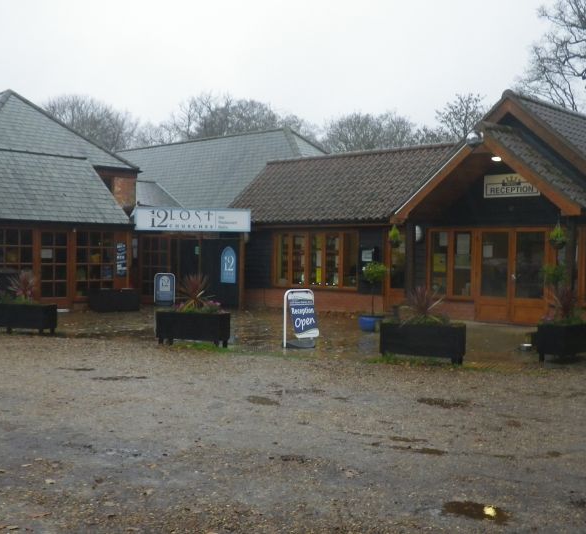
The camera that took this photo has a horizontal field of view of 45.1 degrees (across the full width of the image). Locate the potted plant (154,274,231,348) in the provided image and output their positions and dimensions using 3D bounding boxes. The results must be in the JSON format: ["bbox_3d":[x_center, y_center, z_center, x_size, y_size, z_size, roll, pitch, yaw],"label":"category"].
[{"bbox_3d":[-1.698,0.713,12.050,1.100,1.190,0.500,1,1,15],"label":"potted plant"}]

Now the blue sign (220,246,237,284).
[{"bbox_3d":[-1.898,-0.059,20.604,0.620,1.080,0.040,2,2,42],"label":"blue sign"}]

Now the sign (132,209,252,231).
[{"bbox_3d":[-2.920,-1.370,20.600,3.380,0.670,0.140,1,1,-7],"label":"sign"}]

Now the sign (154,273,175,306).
[{"bbox_3d":[-3.900,0.685,21.400,0.620,1.040,0.450,1,1,-7],"label":"sign"}]

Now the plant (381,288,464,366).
[{"bbox_3d":[2.000,0.860,10.803,1.170,1.090,0.500,2,1,25],"label":"plant"}]

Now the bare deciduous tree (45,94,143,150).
[{"bbox_3d":[-15.203,-6.740,54.858,8.600,13.600,8.600,1,1,0],"label":"bare deciduous tree"}]

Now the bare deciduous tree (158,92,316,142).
[{"bbox_3d":[-4.201,-6.739,54.858,12.500,14.000,10.000,1,1,0],"label":"bare deciduous tree"}]

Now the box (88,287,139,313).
[{"bbox_3d":[-5.020,0.950,20.000,1.200,0.640,0.560,0,1,-28],"label":"box"}]

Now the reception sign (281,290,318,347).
[{"bbox_3d":[0.119,0.856,11.843,0.590,0.980,0.360,0,1,-25],"label":"reception sign"}]

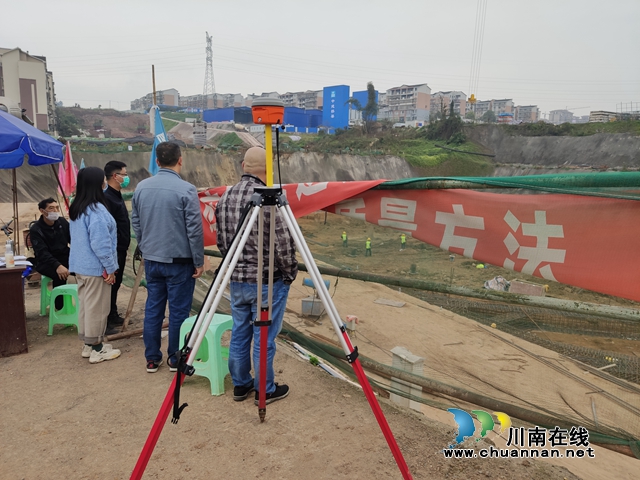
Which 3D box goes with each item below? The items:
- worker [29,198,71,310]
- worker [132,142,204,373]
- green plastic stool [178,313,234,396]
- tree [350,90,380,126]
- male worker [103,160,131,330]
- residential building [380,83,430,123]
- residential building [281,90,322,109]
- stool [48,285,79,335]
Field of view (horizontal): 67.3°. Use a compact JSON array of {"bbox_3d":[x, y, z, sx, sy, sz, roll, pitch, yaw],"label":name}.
[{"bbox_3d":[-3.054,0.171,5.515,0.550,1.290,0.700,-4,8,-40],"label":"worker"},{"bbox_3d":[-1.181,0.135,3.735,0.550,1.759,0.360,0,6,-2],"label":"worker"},{"bbox_3d":[-0.763,0.817,3.497,0.360,0.460,0.360,4,7,29],"label":"green plastic stool"},{"bbox_3d":[11.300,-34.300,125.000,7.800,10.800,6.500,0,6,0],"label":"tree"},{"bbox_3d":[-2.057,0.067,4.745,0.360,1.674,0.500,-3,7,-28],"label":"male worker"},{"bbox_3d":[48.193,-77.448,274.091,24.000,21.500,13.000,6,8,43],"label":"residential building"},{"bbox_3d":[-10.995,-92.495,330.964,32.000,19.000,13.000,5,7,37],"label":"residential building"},{"bbox_3d":[-2.428,0.673,4.767,0.355,0.455,0.355,1,6,3],"label":"stool"}]

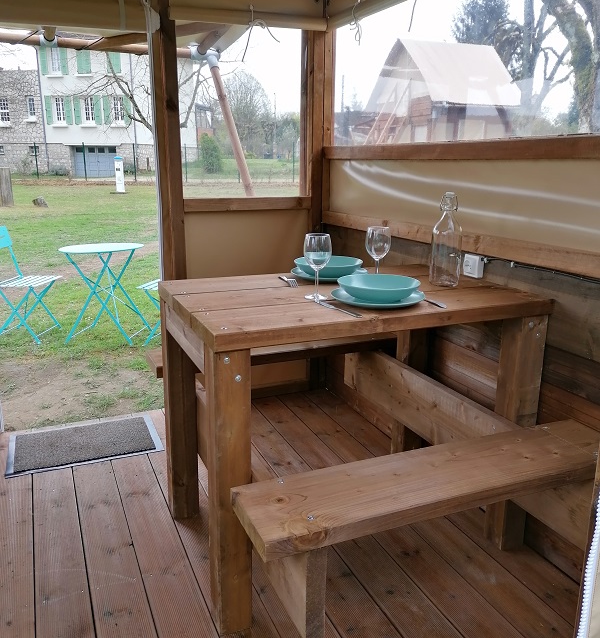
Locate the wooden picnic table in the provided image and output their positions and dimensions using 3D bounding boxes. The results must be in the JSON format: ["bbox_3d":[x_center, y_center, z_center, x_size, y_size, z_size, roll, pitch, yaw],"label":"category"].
[{"bbox_3d":[0.135,0.297,1.949,0.984,0.787,0.638,-6,15,-23],"label":"wooden picnic table"}]

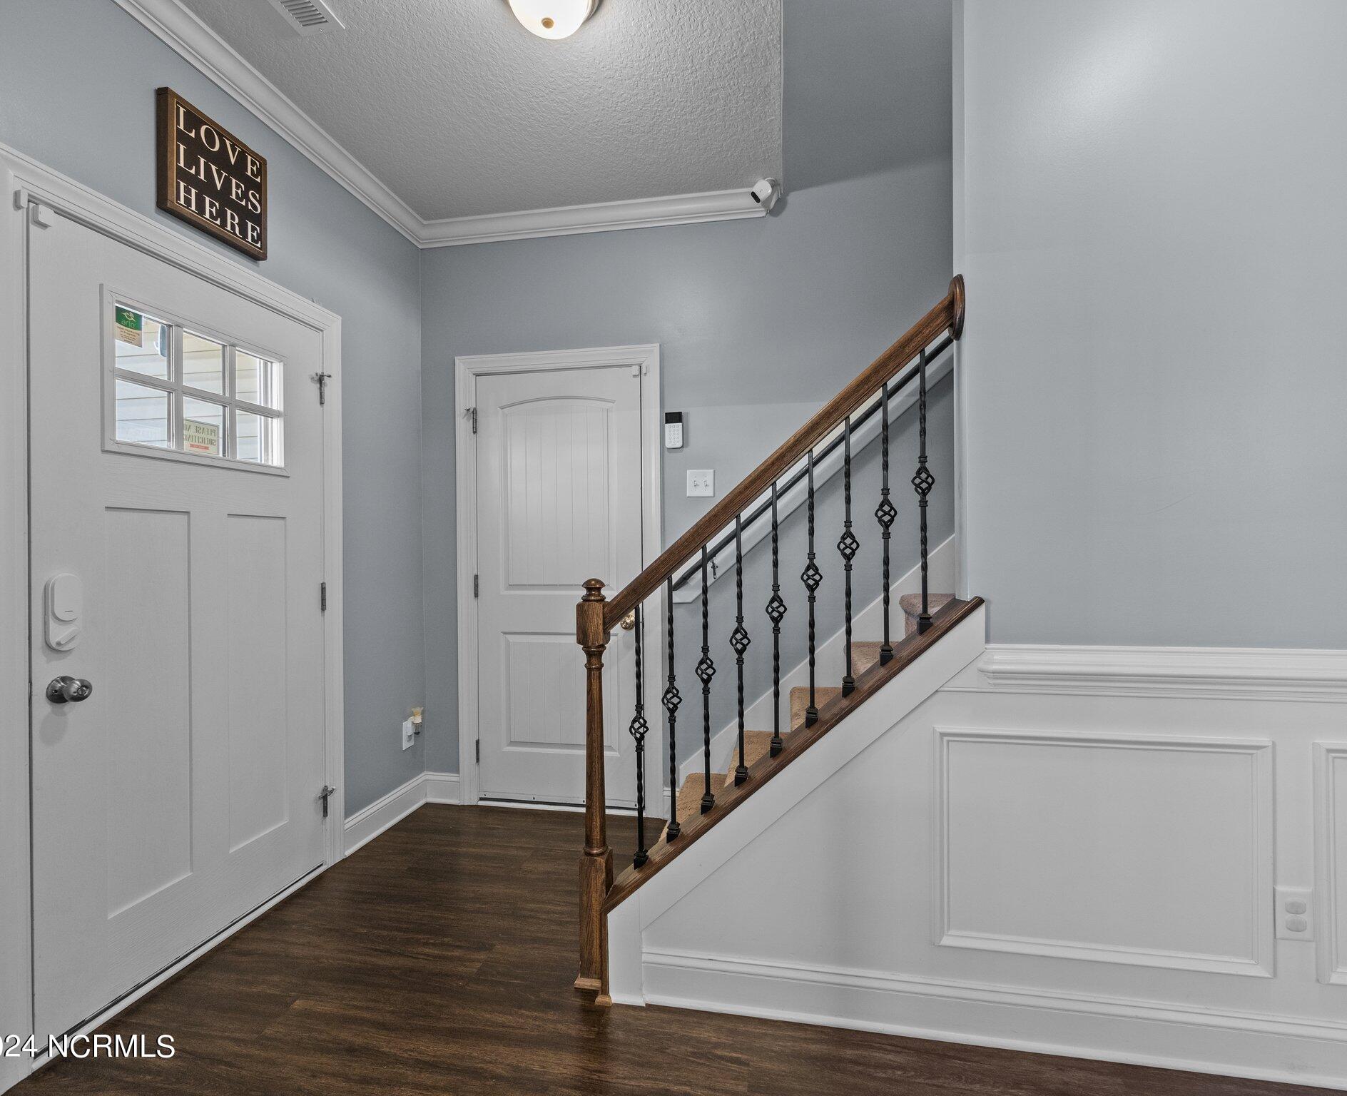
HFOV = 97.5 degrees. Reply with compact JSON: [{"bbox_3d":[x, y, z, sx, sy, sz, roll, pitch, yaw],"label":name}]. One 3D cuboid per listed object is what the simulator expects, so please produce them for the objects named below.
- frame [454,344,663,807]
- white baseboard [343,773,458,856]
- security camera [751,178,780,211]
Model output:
[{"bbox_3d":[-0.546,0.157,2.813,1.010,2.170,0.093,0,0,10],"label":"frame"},{"bbox_3d":[-1.188,1.172,2.640,0.226,0.147,0.522,0,0,10],"label":"white baseboard"},{"bbox_3d":[0.392,-1.517,2.538,0.120,0.100,0.085,-37,-2,2],"label":"security camera"}]

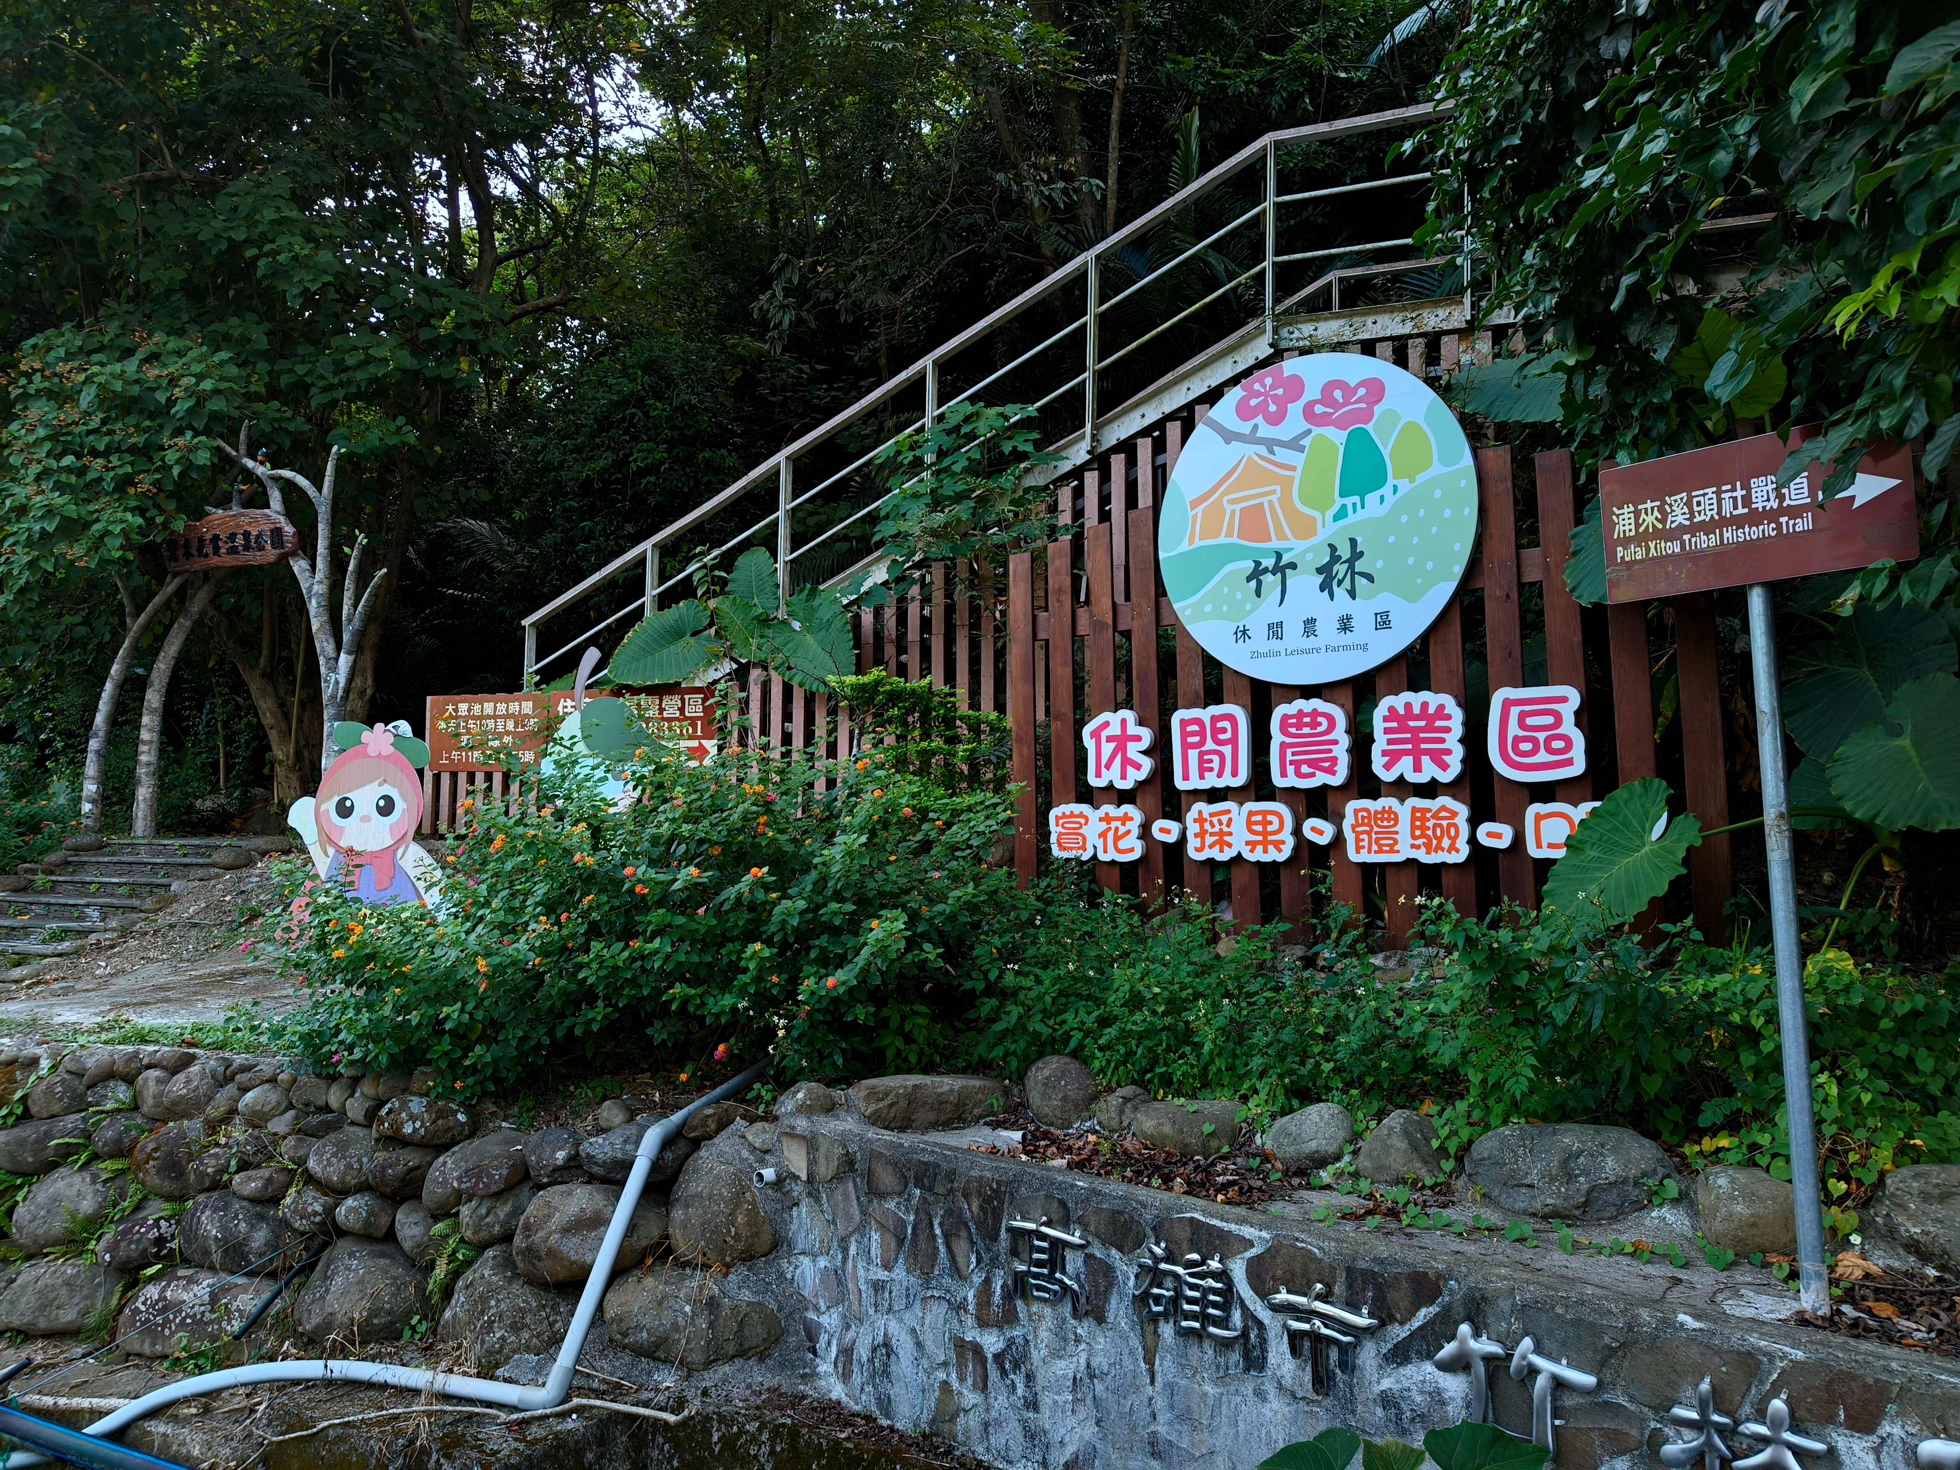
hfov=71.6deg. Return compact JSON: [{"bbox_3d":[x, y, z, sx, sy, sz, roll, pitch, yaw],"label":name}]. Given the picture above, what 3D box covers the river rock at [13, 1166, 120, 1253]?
[{"bbox_3d":[-3.931,2.043,5.853,0.429,0.356,0.332,-1,-5,12],"label":"river rock"}]

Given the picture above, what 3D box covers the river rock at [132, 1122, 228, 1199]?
[{"bbox_3d":[-3.410,1.812,5.789,0.392,0.318,0.300,-1,-5,12],"label":"river rock"}]

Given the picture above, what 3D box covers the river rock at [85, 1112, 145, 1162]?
[{"bbox_3d":[-3.959,1.839,6.219,0.260,0.232,0.220,-1,-7,9],"label":"river rock"}]

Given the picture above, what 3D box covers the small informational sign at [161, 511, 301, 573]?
[{"bbox_3d":[-6.400,-1.641,11.600,1.392,0.470,0.100,-2,-5,19],"label":"small informational sign"}]

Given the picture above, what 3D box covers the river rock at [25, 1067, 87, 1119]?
[{"bbox_3d":[-4.044,1.565,5.948,0.244,0.221,0.198,-1,-5,12],"label":"river rock"}]

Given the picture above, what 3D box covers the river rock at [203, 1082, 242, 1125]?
[{"bbox_3d":[-3.476,1.690,6.238,0.180,0.192,0.160,-1,-7,9],"label":"river rock"}]

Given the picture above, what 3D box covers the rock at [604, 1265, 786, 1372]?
[{"bbox_3d":[-1.185,2.397,5.594,0.720,0.398,0.450,-1,-7,9],"label":"rock"}]

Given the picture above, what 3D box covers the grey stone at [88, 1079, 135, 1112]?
[{"bbox_3d":[-3.746,1.556,5.864,0.197,0.140,0.141,-1,-5,12],"label":"grey stone"}]

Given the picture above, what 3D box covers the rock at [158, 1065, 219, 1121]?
[{"bbox_3d":[-3.662,1.659,6.292,0.270,0.256,0.240,-1,-7,9],"label":"rock"}]

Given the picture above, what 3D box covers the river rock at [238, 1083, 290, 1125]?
[{"bbox_3d":[-3.011,1.552,5.716,0.213,0.168,0.161,-1,-5,12],"label":"river rock"}]

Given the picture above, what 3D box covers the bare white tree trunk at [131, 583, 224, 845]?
[{"bbox_3d":[-6.572,-0.251,11.120,0.700,2.166,0.350,-2,-8,18],"label":"bare white tree trunk"}]

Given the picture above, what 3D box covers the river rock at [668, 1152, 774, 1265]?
[{"bbox_3d":[-1.004,1.838,5.277,0.411,0.419,0.353,-1,-5,12],"label":"river rock"}]

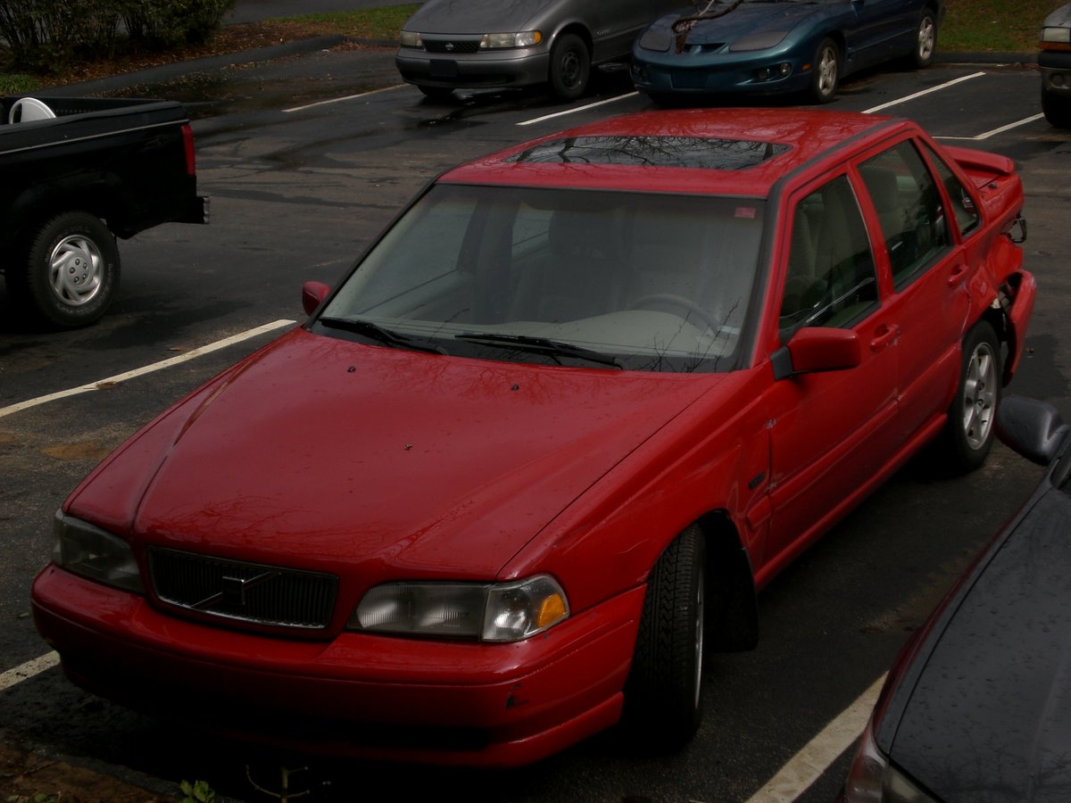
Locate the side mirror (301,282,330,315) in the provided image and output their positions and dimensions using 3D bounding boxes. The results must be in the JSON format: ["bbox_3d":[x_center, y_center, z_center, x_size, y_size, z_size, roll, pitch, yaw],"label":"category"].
[{"bbox_3d":[-0.728,-0.308,6.551,0.210,0.150,0.190,6,17,28],"label":"side mirror"}]

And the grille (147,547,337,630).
[{"bbox_3d":[-0.737,0.461,4.819,0.585,0.145,0.075,6,17,28],"label":"grille"}]

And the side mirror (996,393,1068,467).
[{"bbox_3d":[1.239,0.072,4.870,0.200,0.140,0.150,6,17,28],"label":"side mirror"}]

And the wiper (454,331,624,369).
[{"bbox_3d":[0.010,-0.152,5.729,0.660,0.055,0.070,10,20,38],"label":"wiper"}]

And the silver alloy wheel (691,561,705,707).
[{"bbox_3d":[0.358,0.641,5.265,0.180,0.425,0.425,0,16,9],"label":"silver alloy wheel"}]

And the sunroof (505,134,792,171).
[{"bbox_3d":[0.380,-0.847,6.620,0.870,0.035,0.460,6,20,28],"label":"sunroof"}]

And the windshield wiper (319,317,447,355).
[{"bbox_3d":[-0.485,-0.208,6.037,0.070,0.055,0.700,-14,19,-36],"label":"windshield wiper"}]

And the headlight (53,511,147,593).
[{"bbox_3d":[-1.155,0.372,5.189,0.500,0.150,0.190,11,20,40],"label":"headlight"}]

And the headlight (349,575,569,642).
[{"bbox_3d":[-0.191,0.478,4.669,0.500,0.150,0.190,3,16,17],"label":"headlight"}]

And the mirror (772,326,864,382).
[{"bbox_3d":[0.823,-0.138,5.714,0.210,0.150,0.190,6,17,28],"label":"mirror"}]

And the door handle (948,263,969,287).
[{"bbox_3d":[1.514,-0.452,6.969,0.050,0.065,0.220,6,17,28],"label":"door handle"}]

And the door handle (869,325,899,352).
[{"bbox_3d":[1.127,-0.203,6.302,0.050,0.070,0.220,6,17,28],"label":"door handle"}]

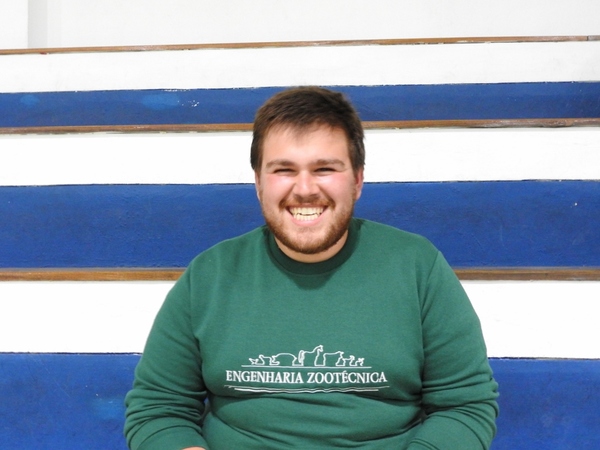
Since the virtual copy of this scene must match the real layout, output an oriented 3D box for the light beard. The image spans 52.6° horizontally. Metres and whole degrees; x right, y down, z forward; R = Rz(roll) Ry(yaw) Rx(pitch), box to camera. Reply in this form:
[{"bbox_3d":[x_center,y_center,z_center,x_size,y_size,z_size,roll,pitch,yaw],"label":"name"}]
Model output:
[{"bbox_3d":[0.014,-0.001,0.975,0.156,0.104,0.095,0,-1,3],"label":"light beard"}]

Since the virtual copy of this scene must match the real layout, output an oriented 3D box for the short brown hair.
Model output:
[{"bbox_3d":[0.013,-0.155,1.035,0.192,0.163,0.200,0,-1,3],"label":"short brown hair"}]

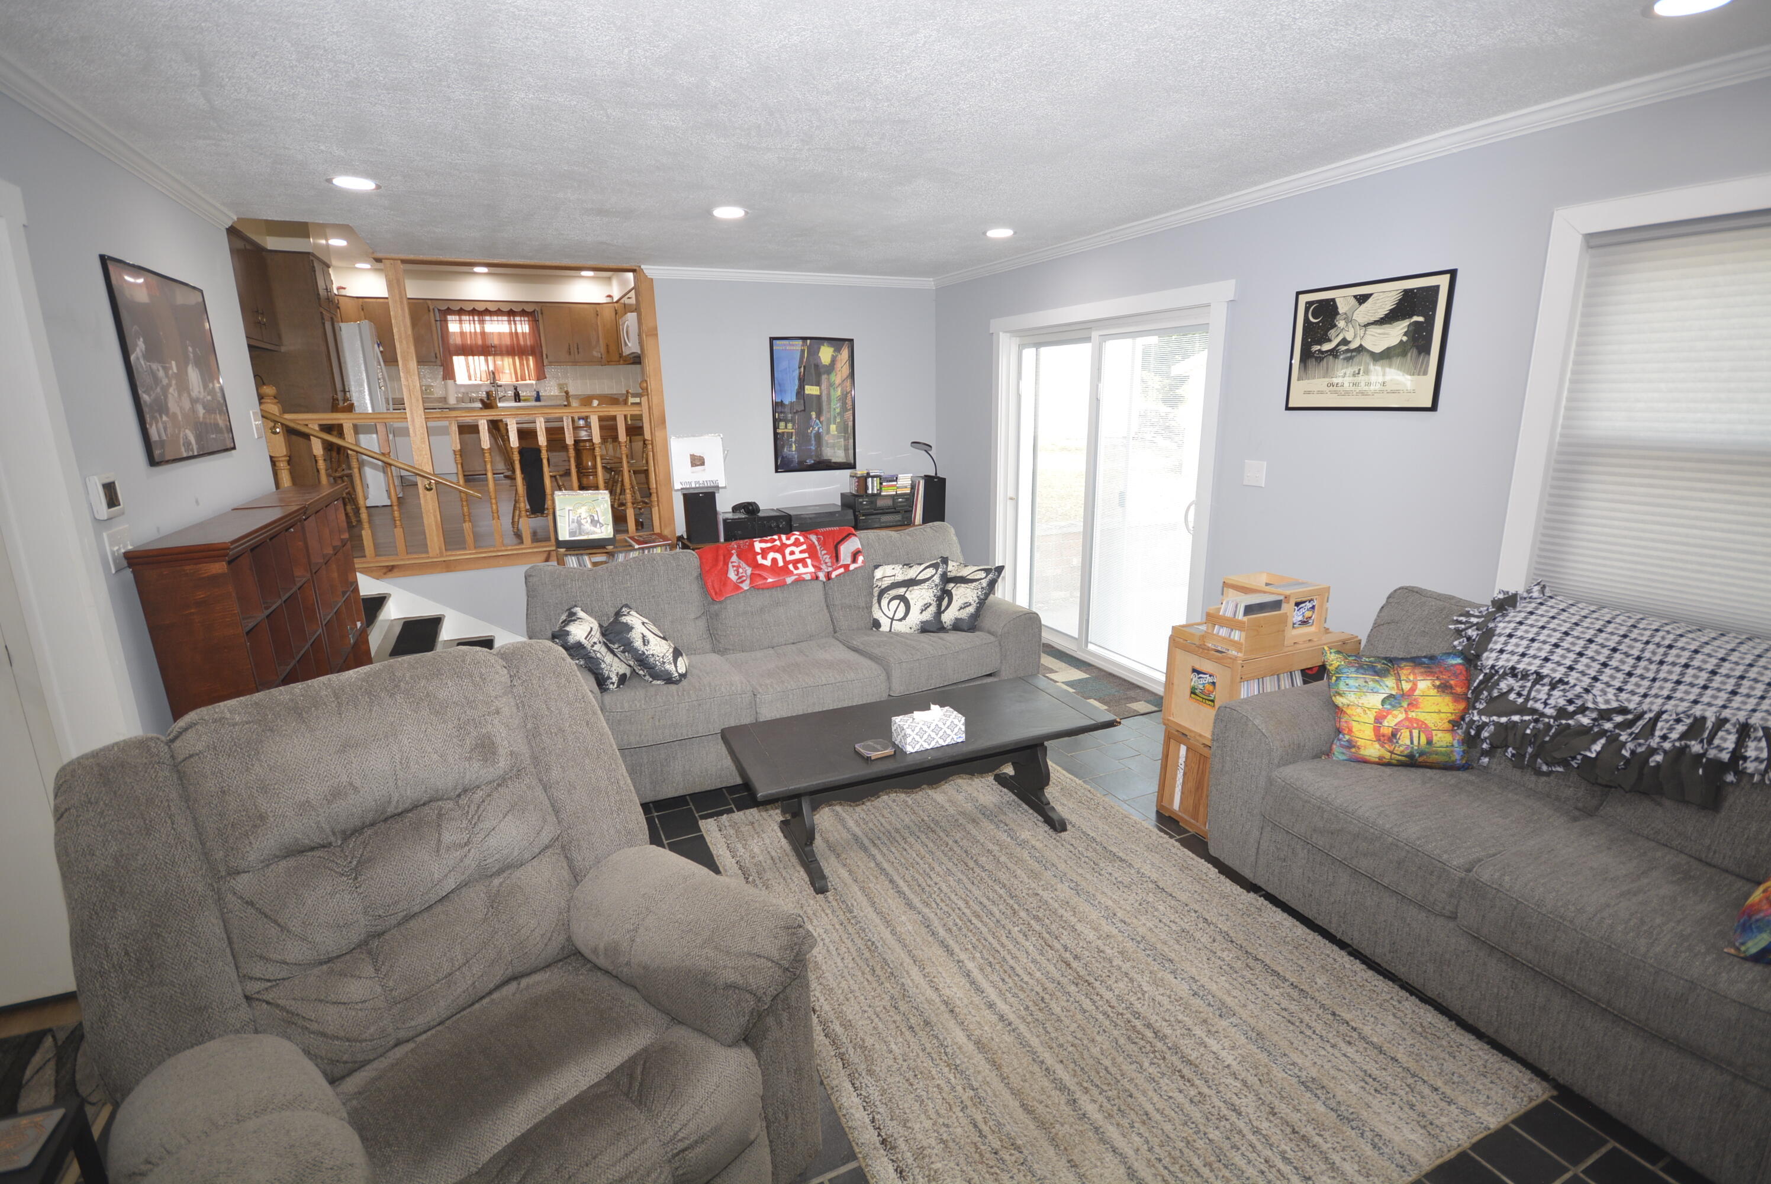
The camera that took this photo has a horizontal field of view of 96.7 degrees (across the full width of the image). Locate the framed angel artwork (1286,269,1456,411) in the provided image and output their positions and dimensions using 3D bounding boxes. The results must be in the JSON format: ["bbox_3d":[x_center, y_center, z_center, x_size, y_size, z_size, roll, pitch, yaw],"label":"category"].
[{"bbox_3d":[1.882,-0.964,3.121,0.025,0.491,0.638,-7,16,-24],"label":"framed angel artwork"}]

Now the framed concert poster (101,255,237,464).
[{"bbox_3d":[-2.461,-0.780,2.755,0.025,0.610,0.900,-7,15,-24],"label":"framed concert poster"}]

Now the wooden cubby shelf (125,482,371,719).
[{"bbox_3d":[-2.517,0.233,3.366,0.260,1.187,1.960,-7,16,-24],"label":"wooden cubby shelf"}]

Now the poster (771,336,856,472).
[{"bbox_3d":[-0.502,-1.342,5.687,0.634,0.936,0.025,-7,15,-24],"label":"poster"}]

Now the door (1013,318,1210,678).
[{"bbox_3d":[1.214,-0.561,4.699,0.110,1.925,1.710,-7,15,-24],"label":"door"}]

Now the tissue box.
[{"bbox_3d":[0.153,0.474,2.733,0.222,0.101,0.112,-7,15,-23],"label":"tissue box"}]

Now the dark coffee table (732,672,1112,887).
[{"bbox_3d":[0.139,0.690,2.920,1.373,0.422,0.515,-7,15,-24],"label":"dark coffee table"}]

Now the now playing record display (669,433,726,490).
[{"bbox_3d":[-1.171,-0.803,4.976,0.320,0.340,0.080,-7,15,-24],"label":"now playing record display"}]

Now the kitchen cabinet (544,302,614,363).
[{"bbox_3d":[-4.129,-3.466,10.623,0.890,0.765,0.320,-7,16,-24],"label":"kitchen cabinet"}]

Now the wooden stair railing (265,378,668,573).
[{"bbox_3d":[-2.496,-0.704,4.886,2.105,1.145,0.140,-7,15,-24],"label":"wooden stair railing"}]

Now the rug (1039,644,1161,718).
[{"bbox_3d":[0.927,0.469,4.601,0.650,0.010,1.500,-7,16,-24],"label":"rug"}]

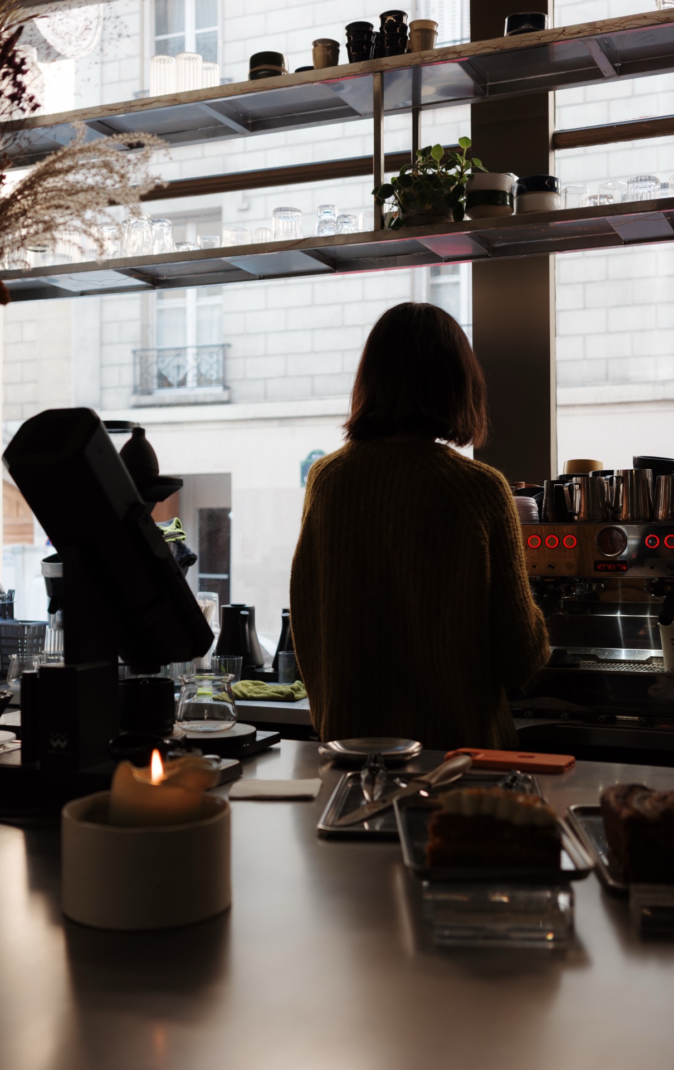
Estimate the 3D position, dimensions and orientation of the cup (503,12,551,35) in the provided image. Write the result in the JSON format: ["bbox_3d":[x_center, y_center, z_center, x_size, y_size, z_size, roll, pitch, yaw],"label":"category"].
[{"bbox_3d":[0.441,-1.157,2.752,0.102,0.065,0.102,0,0,0],"label":"cup"}]

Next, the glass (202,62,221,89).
[{"bbox_3d":[-0.377,-1.292,3.460,0.074,0.142,0.074,0,0,23],"label":"glass"}]

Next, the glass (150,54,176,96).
[{"bbox_3d":[-0.499,-1.291,3.400,0.074,0.142,0.074,0,0,0],"label":"glass"}]

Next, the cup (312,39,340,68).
[{"bbox_3d":[-0.029,-1.271,3.210,0.075,0.102,0.075,0,0,0],"label":"cup"}]

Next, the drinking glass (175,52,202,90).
[{"bbox_3d":[-0.420,-1.290,3.370,0.075,0.141,0.075,0,0,0],"label":"drinking glass"}]

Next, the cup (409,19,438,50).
[{"bbox_3d":[0.225,-1.270,3.090,0.075,0.100,0.075,0,0,0],"label":"cup"}]

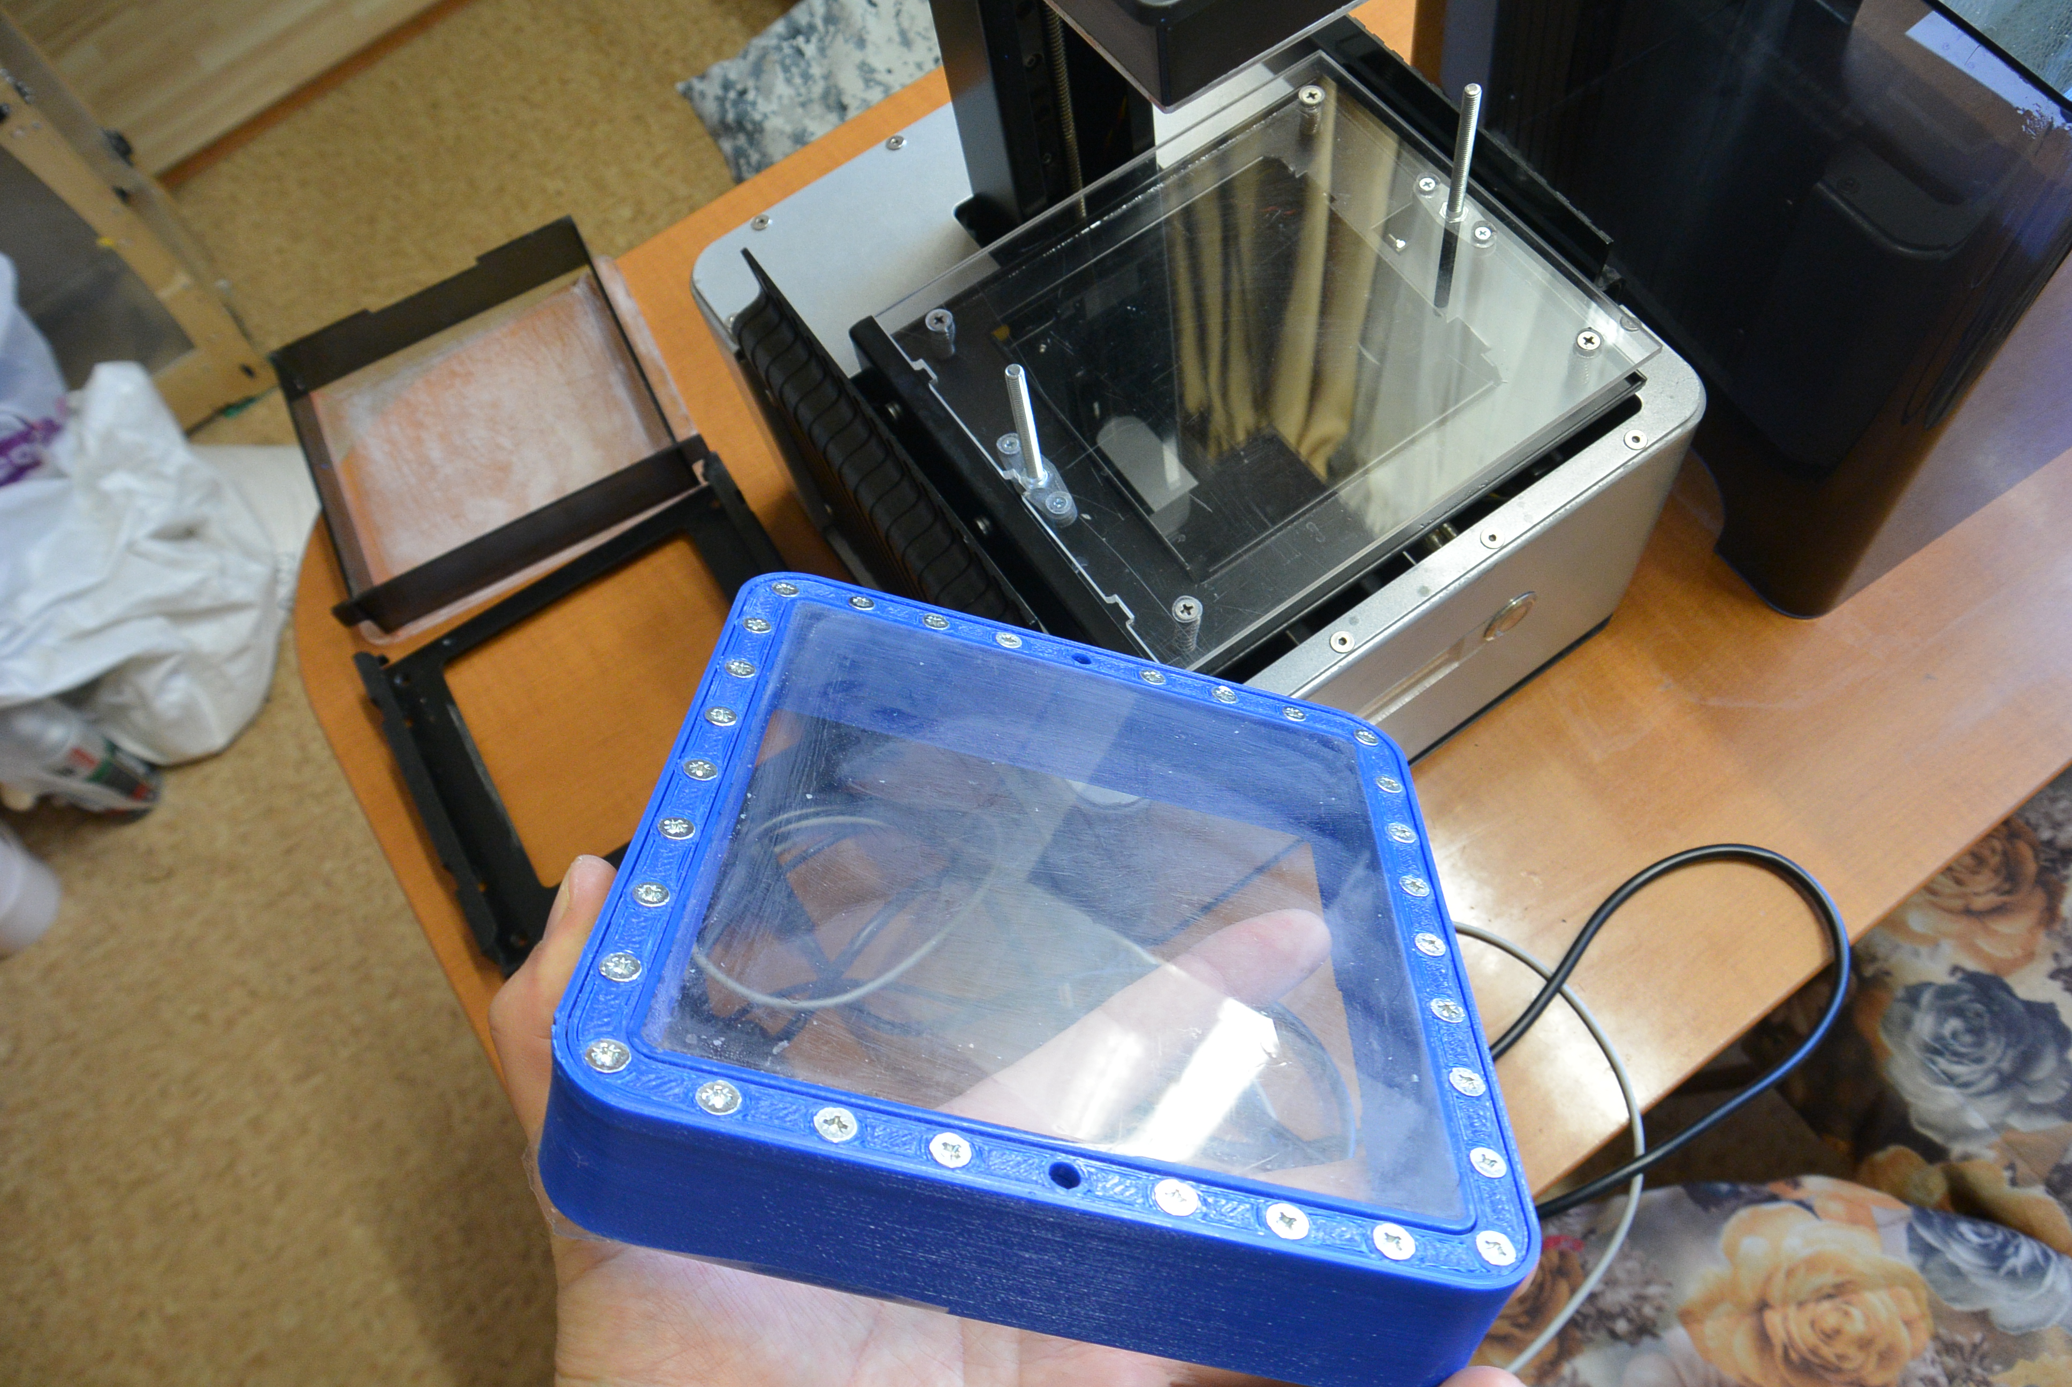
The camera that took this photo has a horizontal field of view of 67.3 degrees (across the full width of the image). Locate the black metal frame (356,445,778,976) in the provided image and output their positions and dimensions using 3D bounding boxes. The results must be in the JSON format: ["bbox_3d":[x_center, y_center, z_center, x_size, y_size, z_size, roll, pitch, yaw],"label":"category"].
[{"bbox_3d":[-0.190,0.005,0.711,0.194,0.017,0.185,-31,65,-8],"label":"black metal frame"}]

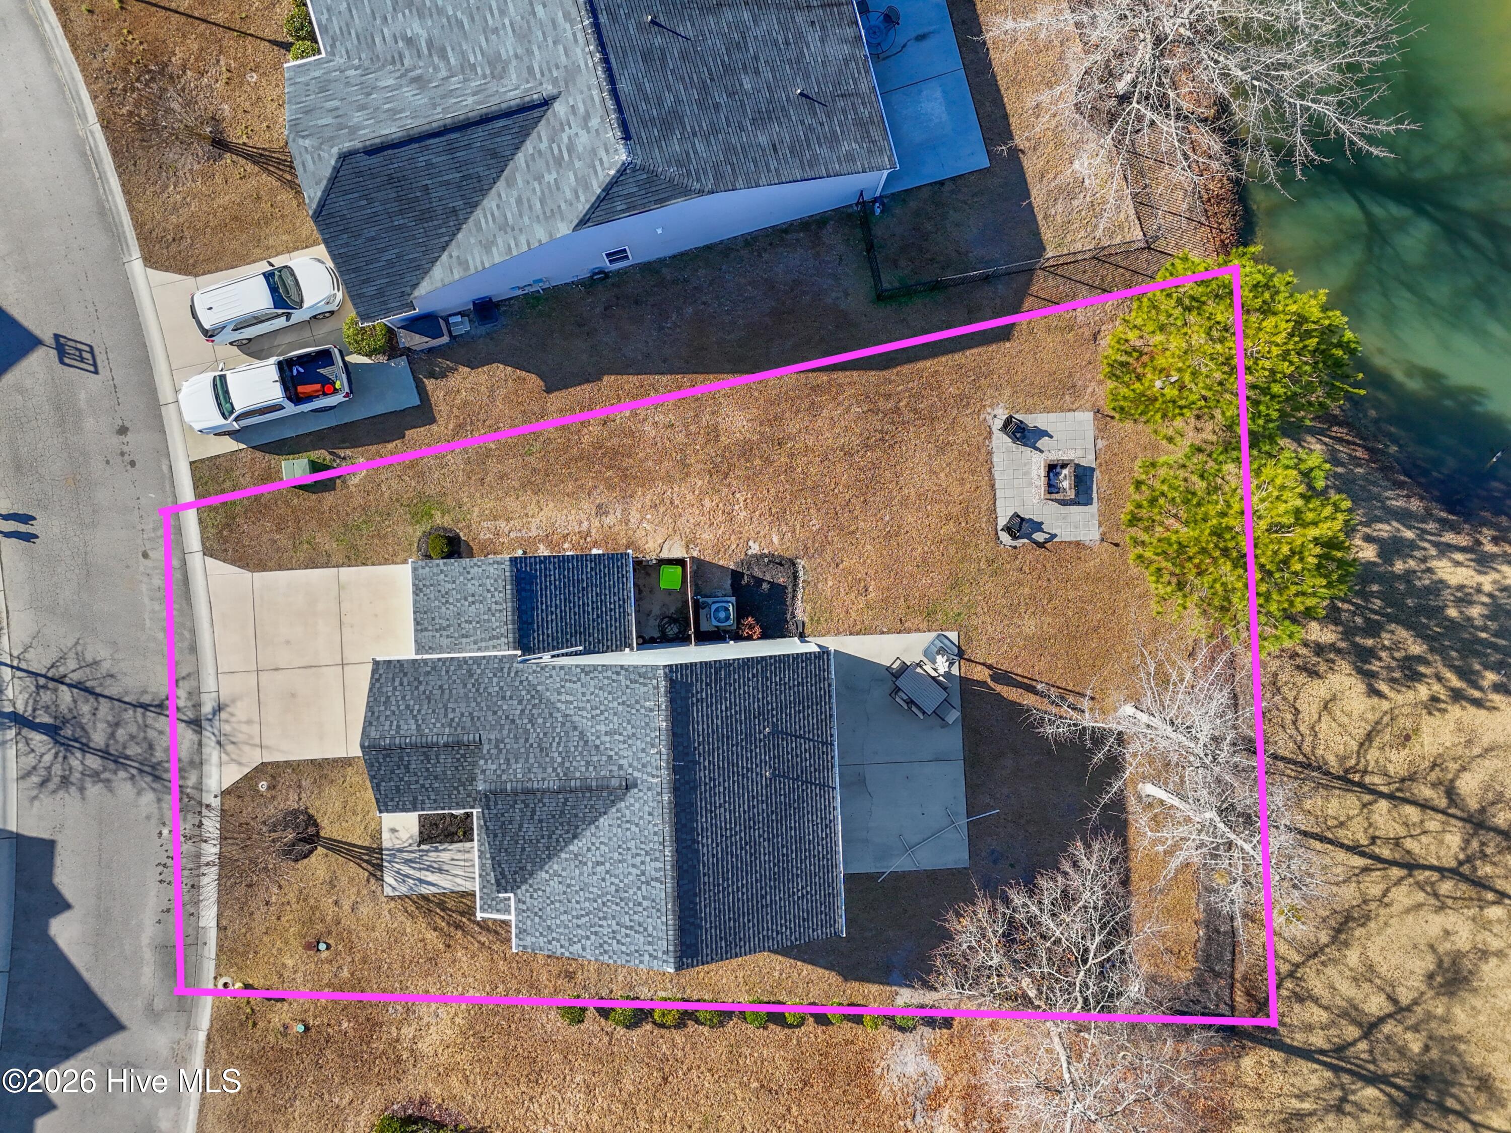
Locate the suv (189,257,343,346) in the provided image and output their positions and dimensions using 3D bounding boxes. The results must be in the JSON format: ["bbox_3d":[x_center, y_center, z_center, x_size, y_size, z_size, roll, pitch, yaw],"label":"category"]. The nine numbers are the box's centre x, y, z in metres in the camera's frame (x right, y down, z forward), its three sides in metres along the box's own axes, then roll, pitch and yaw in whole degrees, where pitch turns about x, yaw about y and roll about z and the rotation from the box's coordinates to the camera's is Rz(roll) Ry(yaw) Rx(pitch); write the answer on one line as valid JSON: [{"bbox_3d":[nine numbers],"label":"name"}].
[{"bbox_3d":[-15.493,-8.506,33.301,4.720,1.700,1.870,-18,91,0],"label":"suv"}]

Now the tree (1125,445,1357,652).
[{"bbox_3d":[14.708,-0.526,31.238,5.800,7.000,6.000,0,91,0],"label":"tree"}]

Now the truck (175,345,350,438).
[{"bbox_3d":[-15.578,-5.698,33.295,5.430,1.780,1.900,-14,91,0],"label":"truck"}]

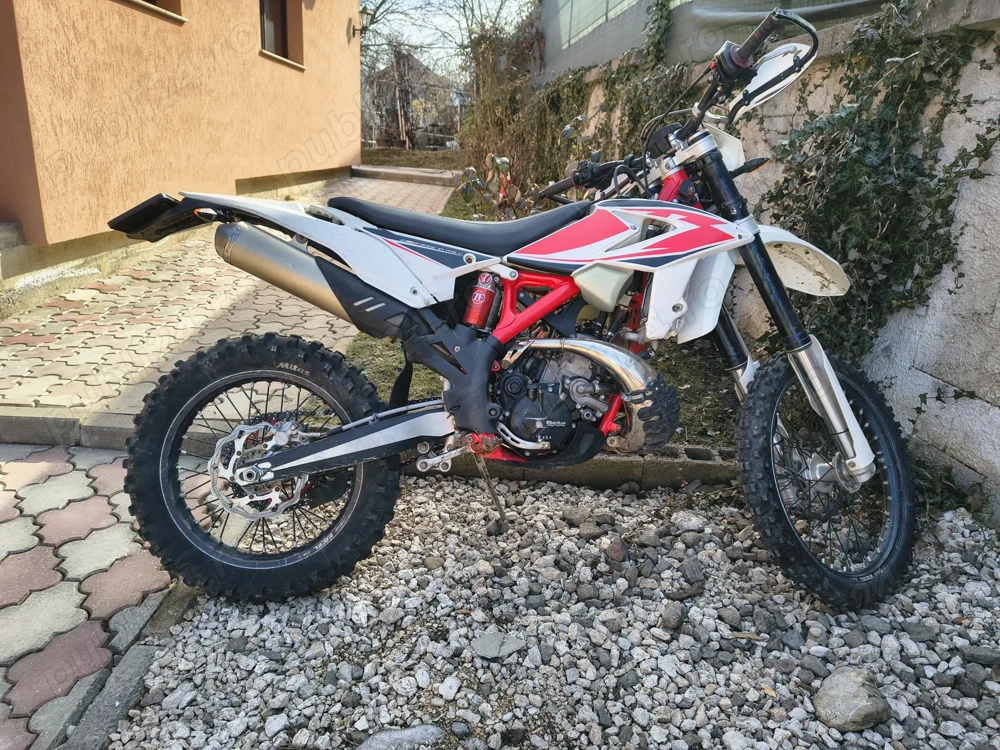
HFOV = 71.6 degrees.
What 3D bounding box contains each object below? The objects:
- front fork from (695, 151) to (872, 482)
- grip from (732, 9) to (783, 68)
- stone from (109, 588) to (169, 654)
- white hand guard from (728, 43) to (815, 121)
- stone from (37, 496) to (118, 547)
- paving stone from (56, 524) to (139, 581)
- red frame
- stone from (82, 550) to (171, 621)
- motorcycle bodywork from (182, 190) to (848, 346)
[{"bbox_3d":[0.688,-0.125,1.849,0.150,0.960,0.270,-25,0,-35],"label":"front fork"},{"bbox_3d":[0.584,-0.763,1.569,0.052,0.052,0.125,-24,-9,-24],"label":"grip"},{"bbox_3d":[-0.849,0.582,1.595,0.090,0.060,0.214,2,20,-2],"label":"stone"},{"bbox_3d":[0.629,-0.695,1.640,0.065,0.100,0.250,-10,-10,-35],"label":"white hand guard"},{"bbox_3d":[-1.173,0.428,1.931,0.220,0.060,0.264,2,20,-2],"label":"stone"},{"bbox_3d":[-1.036,0.479,1.808,0.220,0.060,0.264,2,20,-2],"label":"paving stone"},{"bbox_3d":[0.243,-0.166,1.802,0.600,0.770,0.260,1,-2,-4],"label":"red frame"},{"bbox_3d":[-0.906,0.529,1.689,0.220,0.060,0.264,2,20,-2],"label":"stone"},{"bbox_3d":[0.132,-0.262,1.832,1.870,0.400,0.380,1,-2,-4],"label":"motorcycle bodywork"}]

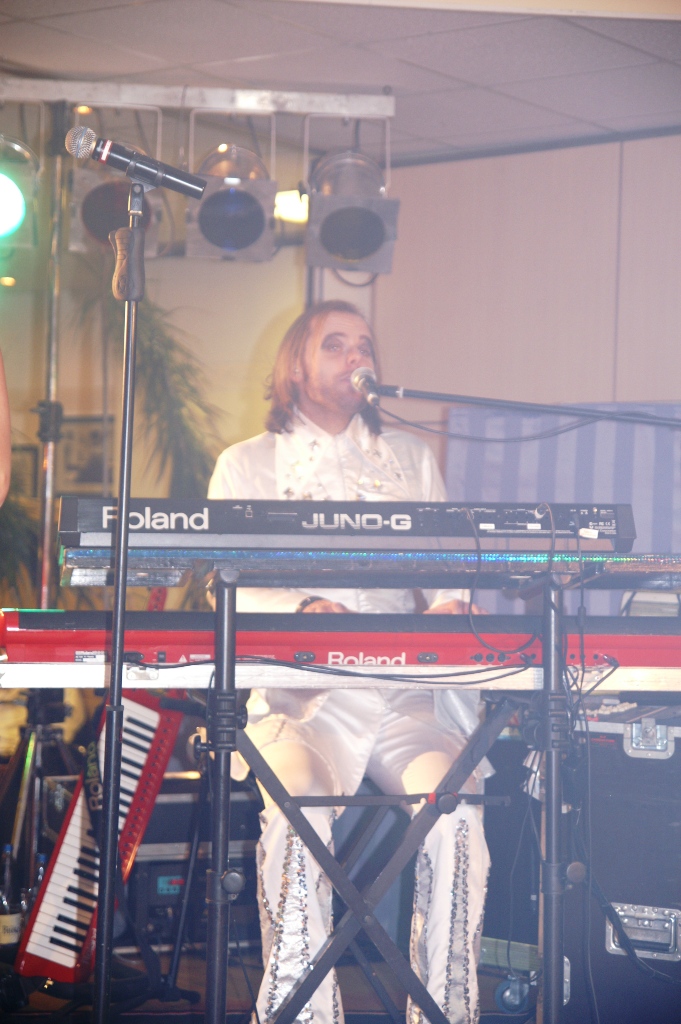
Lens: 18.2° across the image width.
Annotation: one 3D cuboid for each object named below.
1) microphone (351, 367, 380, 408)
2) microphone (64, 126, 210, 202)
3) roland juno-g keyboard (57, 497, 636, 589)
[{"bbox_3d":[0.052,-0.239,4.090,0.052,0.052,0.175,2,17,-7],"label":"microphone"},{"bbox_3d":[-0.324,-0.546,3.360,0.237,0.052,0.052,21,0,5],"label":"microphone"},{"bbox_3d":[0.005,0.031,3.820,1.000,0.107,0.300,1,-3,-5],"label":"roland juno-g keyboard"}]

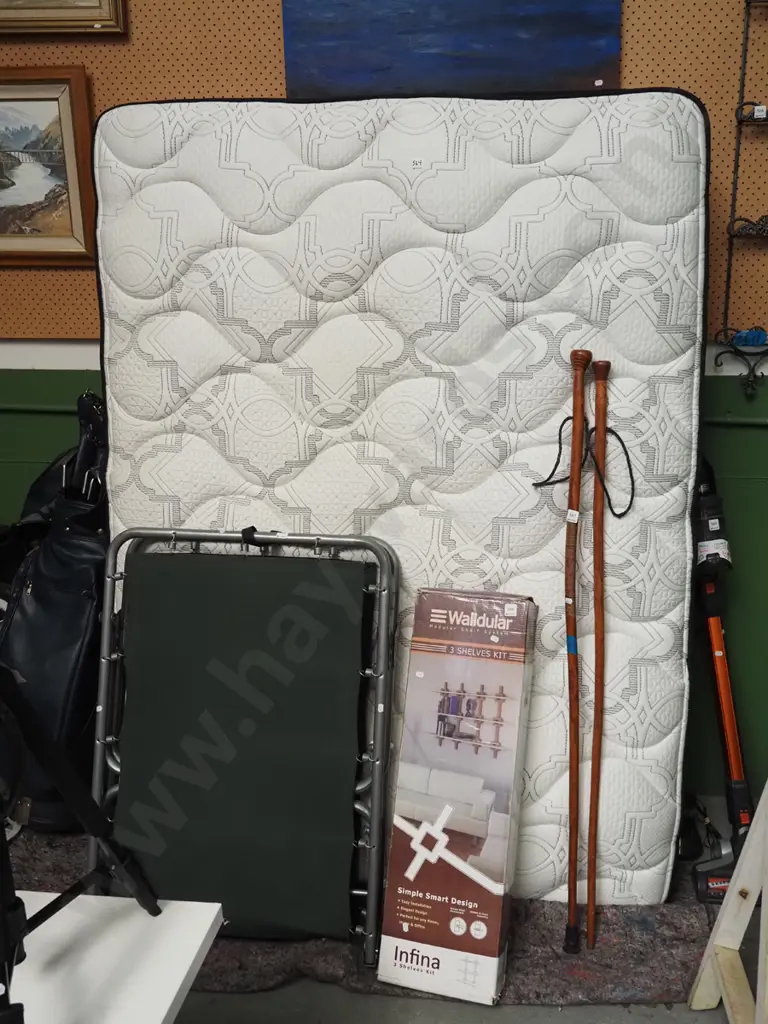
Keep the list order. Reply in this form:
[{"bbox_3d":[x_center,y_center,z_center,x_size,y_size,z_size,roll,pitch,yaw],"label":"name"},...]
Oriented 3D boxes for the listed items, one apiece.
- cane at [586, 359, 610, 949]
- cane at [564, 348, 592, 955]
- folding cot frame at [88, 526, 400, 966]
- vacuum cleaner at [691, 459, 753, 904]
[{"bbox_3d":[0.478,0.322,2.130,0.045,1.325,0.045,1,1,7],"label":"cane"},{"bbox_3d":[0.432,0.312,2.127,0.055,1.350,0.052,1,1,7],"label":"cane"},{"bbox_3d":[-0.326,0.518,2.198,0.695,0.955,0.115,2,-3,9],"label":"folding cot frame"},{"bbox_3d":[0.842,0.413,2.368,0.260,1.110,0.195,-6,-3,9],"label":"vacuum cleaner"}]

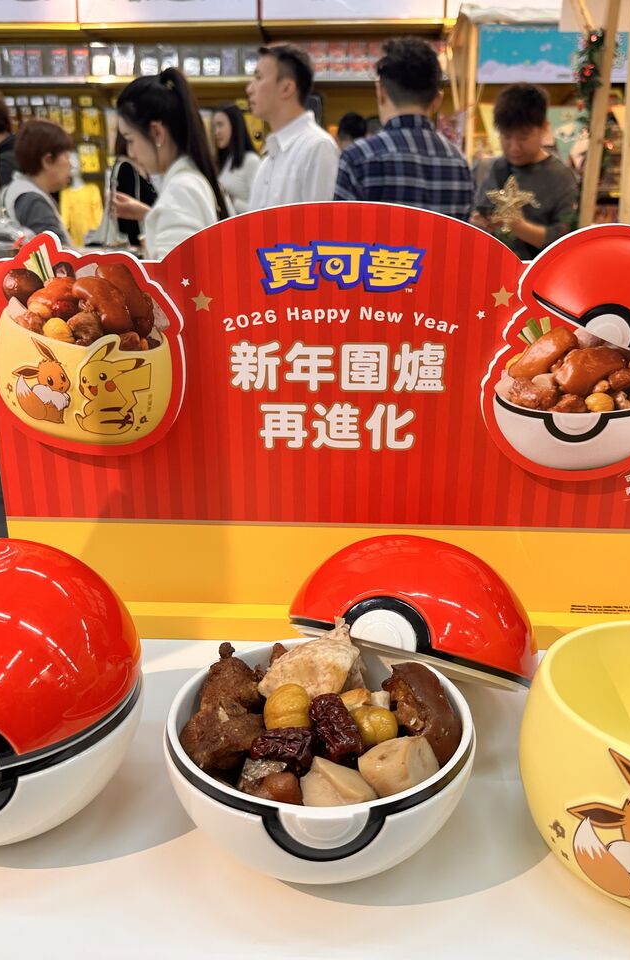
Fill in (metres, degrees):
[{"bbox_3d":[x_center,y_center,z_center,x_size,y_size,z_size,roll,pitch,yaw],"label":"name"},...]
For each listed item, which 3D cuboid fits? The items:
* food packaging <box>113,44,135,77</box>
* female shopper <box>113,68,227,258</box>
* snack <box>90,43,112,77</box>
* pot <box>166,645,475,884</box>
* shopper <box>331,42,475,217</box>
[{"bbox_3d":[-1.035,-2.286,4.836,0.115,0.175,0.060,-1,17,0],"label":"food packaging"},{"bbox_3d":[-0.363,-0.262,2.434,0.360,1.580,0.420,0,18,3],"label":"female shopper"},{"bbox_3d":[-1.184,-2.322,4.900,0.115,0.170,0.050,2,19,6],"label":"snack"},{"bbox_3d":[0.004,0.194,0.585,0.197,0.096,0.199,0,19,0],"label":"pot"},{"bbox_3d":[0.284,-0.499,2.915,0.480,1.730,0.320,3,18,12],"label":"shopper"}]

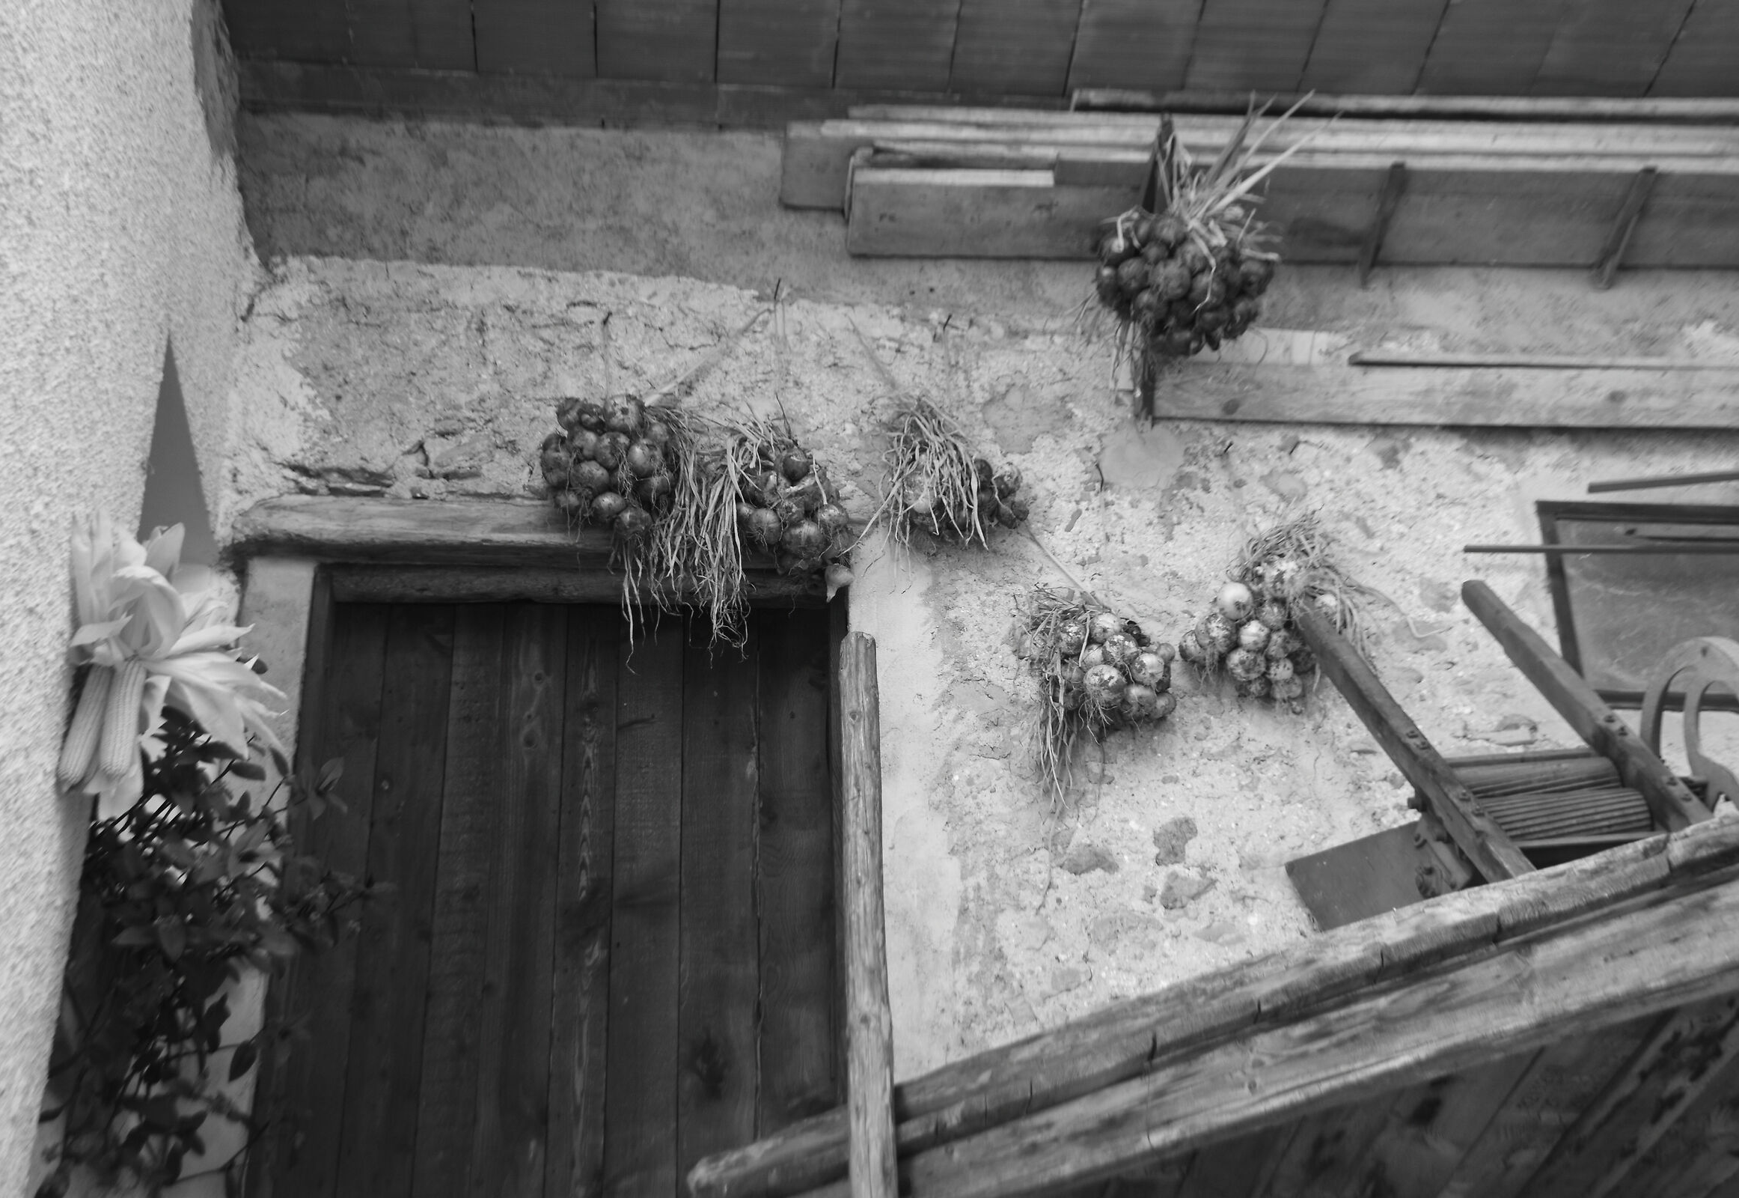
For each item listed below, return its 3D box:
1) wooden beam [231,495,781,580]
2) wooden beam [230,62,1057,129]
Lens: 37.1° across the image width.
[{"bbox_3d":[-0.600,-0.105,4.825,1.117,0.115,0.125,1,-33,-4],"label":"wooden beam"},{"bbox_3d":[-0.443,-1.020,5.359,1.682,0.105,0.060,1,-33,-4],"label":"wooden beam"}]

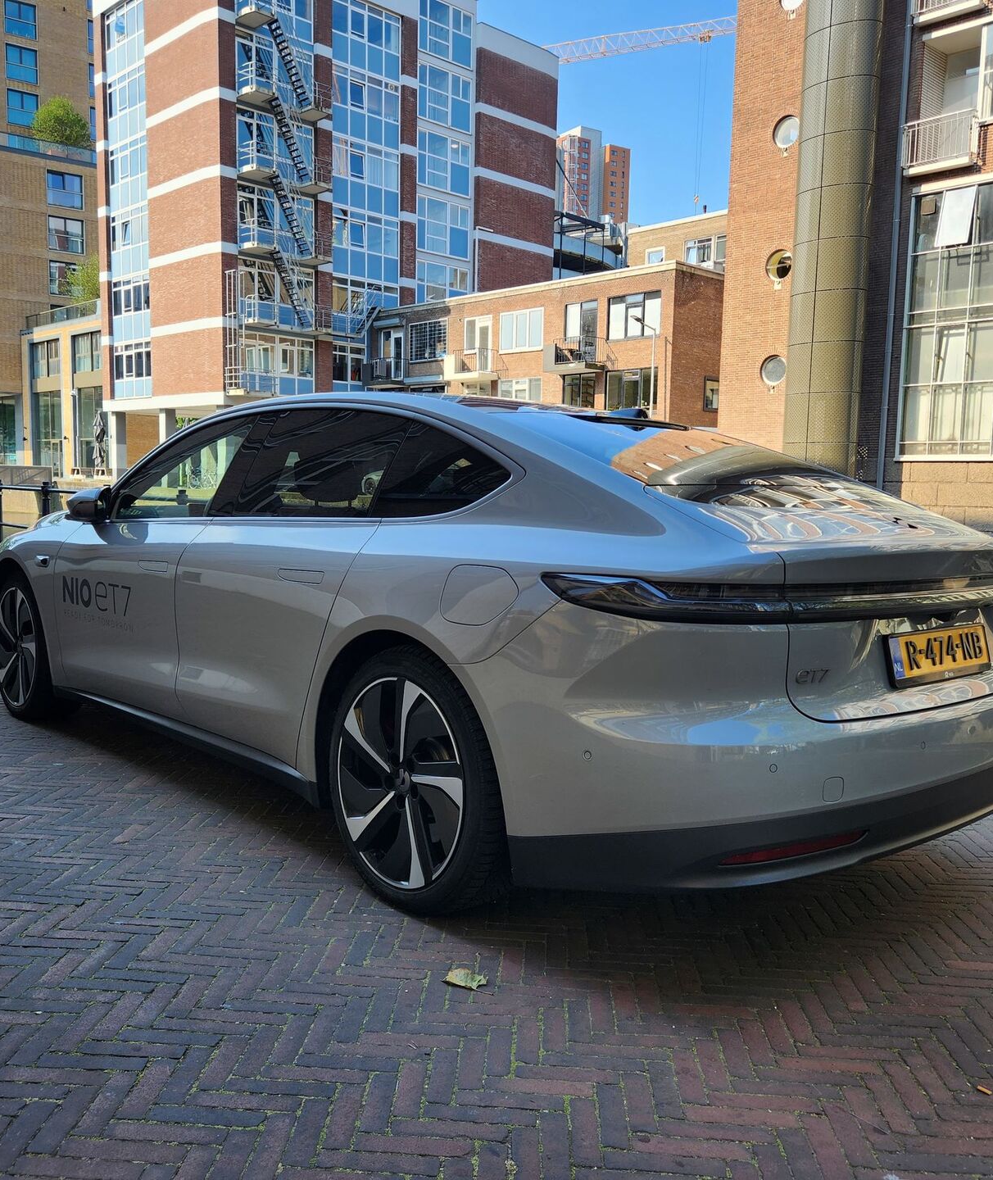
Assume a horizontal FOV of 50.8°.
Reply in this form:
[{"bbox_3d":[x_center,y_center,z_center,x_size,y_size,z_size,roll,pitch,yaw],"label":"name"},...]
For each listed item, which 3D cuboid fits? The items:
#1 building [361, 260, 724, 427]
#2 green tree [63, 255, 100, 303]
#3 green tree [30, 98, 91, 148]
[{"bbox_3d":[3.254,-9.014,49.393,9.000,8.970,18.710,-5,9,-45],"label":"building"},{"bbox_3d":[-25.677,-19.326,65.877,3.100,3.700,3.000,1,6,0],"label":"green tree"},{"bbox_3d":[-30.238,-32.327,72.545,3.700,3.800,3.600,1,6,0],"label":"green tree"}]

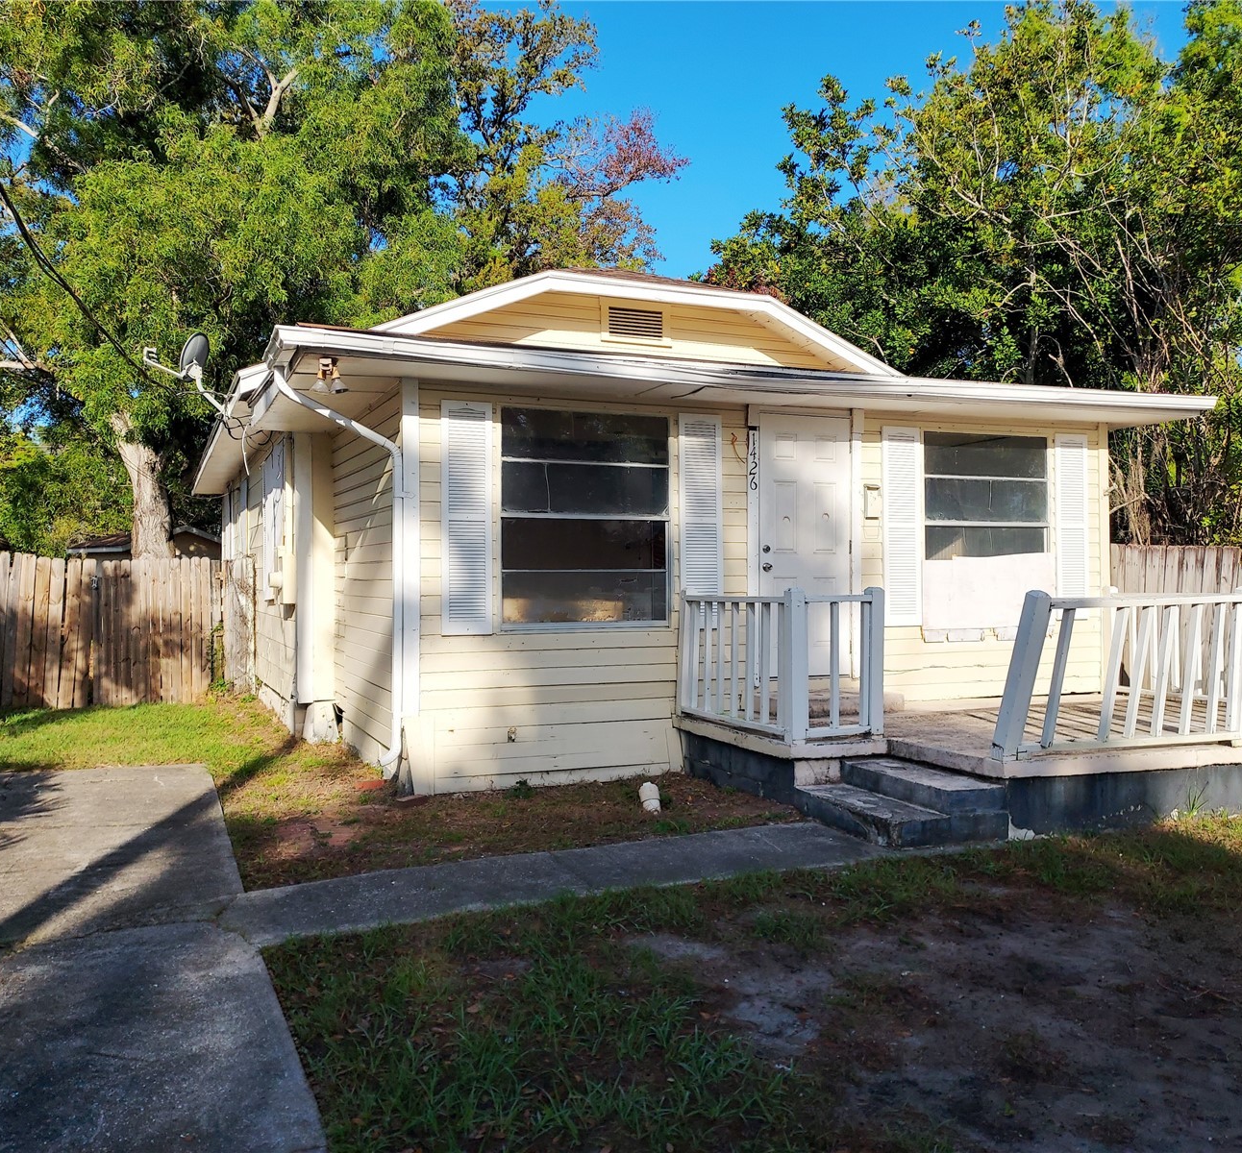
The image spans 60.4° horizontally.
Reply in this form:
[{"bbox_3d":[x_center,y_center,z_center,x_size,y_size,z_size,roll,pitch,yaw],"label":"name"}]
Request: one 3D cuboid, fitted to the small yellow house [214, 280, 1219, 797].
[{"bbox_3d":[-0.673,-0.970,12.914,8.080,4.810,11.200,0,0,-24],"label":"small yellow house"}]

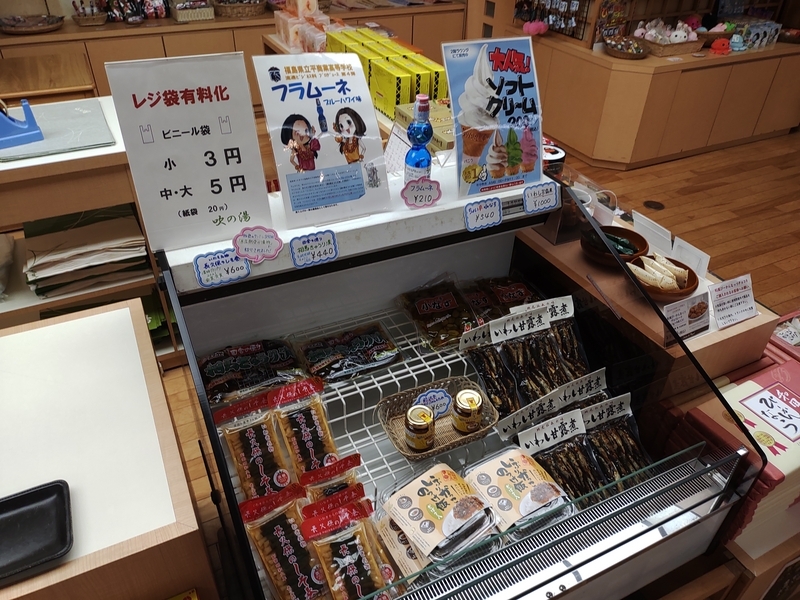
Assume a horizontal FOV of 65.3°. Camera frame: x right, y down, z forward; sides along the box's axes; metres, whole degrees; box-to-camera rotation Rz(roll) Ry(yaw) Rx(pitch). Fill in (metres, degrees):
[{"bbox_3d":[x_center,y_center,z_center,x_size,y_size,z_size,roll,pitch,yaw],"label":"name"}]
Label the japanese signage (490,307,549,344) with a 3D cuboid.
[{"bbox_3d":[0.263,0.052,1.360,0.125,0.045,0.006,-15,-3,-22],"label":"japanese signage"}]

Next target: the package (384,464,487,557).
[{"bbox_3d":[0.068,0.355,1.025,0.131,0.035,0.146,-27,34,-24],"label":"package"}]

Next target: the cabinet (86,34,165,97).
[{"bbox_3d":[-1.638,-1.373,3.796,0.420,0.500,0.400,-15,39,-22],"label":"cabinet"}]

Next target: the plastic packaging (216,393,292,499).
[{"bbox_3d":[-0.240,0.268,1.057,0.099,0.032,0.207,-15,63,-21],"label":"plastic packaging"}]

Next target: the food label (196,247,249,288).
[{"bbox_3d":[-0.304,-0.053,1.067,0.085,0.056,0.005,-15,19,-22],"label":"food label"}]

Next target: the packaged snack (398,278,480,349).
[{"bbox_3d":[0.086,0.035,1.436,0.130,0.033,0.165,-15,51,-22],"label":"packaged snack"}]

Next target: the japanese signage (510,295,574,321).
[{"bbox_3d":[0.297,0.029,1.297,0.144,0.049,0.005,-11,13,-16],"label":"japanese signage"}]

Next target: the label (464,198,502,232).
[{"bbox_3d":[0.174,-0.177,1.296,0.088,0.056,0.005,-15,19,-21],"label":"label"}]

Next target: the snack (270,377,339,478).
[{"bbox_3d":[-0.180,0.255,1.195,0.100,0.030,0.200,-15,59,-22],"label":"snack"}]

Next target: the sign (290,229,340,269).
[{"bbox_3d":[-0.159,-0.094,1.158,0.089,0.059,0.005,-15,19,-21],"label":"sign"}]

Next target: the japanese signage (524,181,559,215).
[{"bbox_3d":[0.298,-0.215,1.313,0.083,0.056,0.005,-15,19,-22],"label":"japanese signage"}]

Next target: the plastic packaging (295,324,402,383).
[{"bbox_3d":[-0.102,0.110,1.346,0.187,0.027,0.138,-15,39,-22],"label":"plastic packaging"}]

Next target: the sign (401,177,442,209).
[{"bbox_3d":[0.043,-0.210,1.213,0.087,0.063,0.008,-15,27,-22],"label":"sign"}]

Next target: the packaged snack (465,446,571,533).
[{"bbox_3d":[0.210,0.353,1.131,0.140,0.040,0.155,-18,40,-25],"label":"packaged snack"}]

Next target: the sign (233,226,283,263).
[{"bbox_3d":[-0.252,-0.099,1.112,0.092,0.065,0.005,-9,17,-23],"label":"sign"}]

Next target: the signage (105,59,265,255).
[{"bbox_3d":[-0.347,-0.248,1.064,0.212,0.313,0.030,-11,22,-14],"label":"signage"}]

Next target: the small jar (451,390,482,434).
[{"bbox_3d":[0.127,0.212,1.178,0.052,0.067,0.052,1,36,-1],"label":"small jar"}]

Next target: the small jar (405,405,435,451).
[{"bbox_3d":[0.036,0.235,1.144,0.052,0.067,0.052,1,36,-1],"label":"small jar"}]

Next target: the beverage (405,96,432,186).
[{"bbox_3d":[0.036,-0.297,1.219,0.055,0.200,0.055,1,36,-1],"label":"beverage"}]

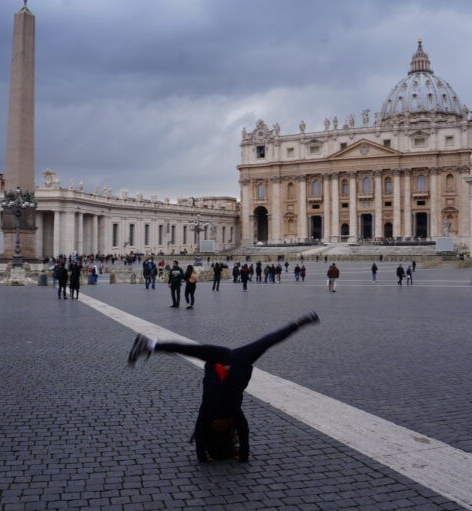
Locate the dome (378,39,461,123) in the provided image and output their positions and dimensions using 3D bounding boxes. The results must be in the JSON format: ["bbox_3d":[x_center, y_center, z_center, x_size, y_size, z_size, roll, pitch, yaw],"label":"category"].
[{"bbox_3d":[117.629,-108.752,365.000,50.500,53.500,50.500,0,-1,27],"label":"dome"}]

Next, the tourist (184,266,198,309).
[{"bbox_3d":[-1.670,1.190,21.600,0.420,1.640,0.460,0,-1,21],"label":"tourist"}]

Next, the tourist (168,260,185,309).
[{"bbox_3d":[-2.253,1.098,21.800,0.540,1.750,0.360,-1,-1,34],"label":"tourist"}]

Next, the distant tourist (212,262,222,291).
[{"bbox_3d":[-1.113,1.315,35.200,0.520,1.720,0.400,0,-1,6],"label":"distant tourist"}]

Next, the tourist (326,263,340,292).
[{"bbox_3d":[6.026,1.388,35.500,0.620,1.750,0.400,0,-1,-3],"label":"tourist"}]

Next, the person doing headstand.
[{"bbox_3d":[-0.100,1.043,4.620,1.530,1.200,0.520,0,-1,0],"label":"person doing headstand"}]

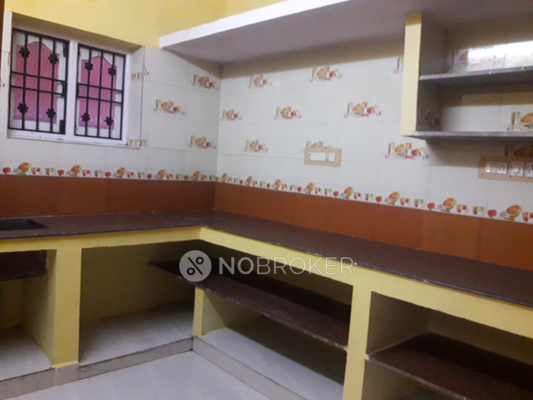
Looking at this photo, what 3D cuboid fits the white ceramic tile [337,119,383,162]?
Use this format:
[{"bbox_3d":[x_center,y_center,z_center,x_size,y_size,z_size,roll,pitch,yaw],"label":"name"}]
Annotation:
[{"bbox_3d":[0.579,-0.363,2.692,0.010,0.245,0.322,-1,7,-43],"label":"white ceramic tile"}]

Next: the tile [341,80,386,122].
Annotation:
[{"bbox_3d":[0.553,-0.567,2.479,0.010,0.229,0.295,-1,7,-44],"label":"tile"}]

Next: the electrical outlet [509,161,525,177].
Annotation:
[{"bbox_3d":[1.100,-0.138,1.905,0.020,0.069,0.060,-1,7,-44],"label":"electrical outlet"}]

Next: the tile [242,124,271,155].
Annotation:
[{"bbox_3d":[-0.083,-0.475,3.422,0.010,0.250,0.324,0,7,-44],"label":"tile"}]

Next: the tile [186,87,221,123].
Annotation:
[{"bbox_3d":[-0.524,-0.777,3.622,0.341,0.250,0.010,0,7,-44],"label":"tile"}]

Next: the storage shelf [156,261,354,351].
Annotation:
[{"bbox_3d":[-0.058,0.604,2.934,1.878,0.025,0.624,9,6,44],"label":"storage shelf"}]

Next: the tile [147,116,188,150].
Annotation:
[{"bbox_3d":[-0.721,-0.486,3.126,0.295,0.229,0.010,-1,7,-44],"label":"tile"}]

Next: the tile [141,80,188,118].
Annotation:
[{"bbox_3d":[-0.704,-0.714,3.106,0.295,0.229,0.010,-1,7,-44],"label":"tile"}]

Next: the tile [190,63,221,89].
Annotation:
[{"bbox_3d":[-0.506,-1.015,3.602,0.341,0.230,0.010,0,7,-44],"label":"tile"}]

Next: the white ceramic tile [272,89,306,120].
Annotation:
[{"bbox_3d":[0.156,-0.679,3.135,0.010,0.245,0.322,-1,7,-43],"label":"white ceramic tile"}]

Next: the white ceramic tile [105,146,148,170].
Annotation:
[{"bbox_3d":[-1.027,-0.319,3.181,0.322,0.158,0.010,-1,7,-43],"label":"white ceramic tile"}]

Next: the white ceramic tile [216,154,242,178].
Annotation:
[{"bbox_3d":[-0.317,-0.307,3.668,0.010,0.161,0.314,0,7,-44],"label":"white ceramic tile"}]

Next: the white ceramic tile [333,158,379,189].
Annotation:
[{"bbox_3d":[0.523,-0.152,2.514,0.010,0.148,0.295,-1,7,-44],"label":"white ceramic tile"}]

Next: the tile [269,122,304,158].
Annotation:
[{"bbox_3d":[0.128,-0.405,2.919,0.010,0.229,0.295,-1,7,-44],"label":"tile"}]

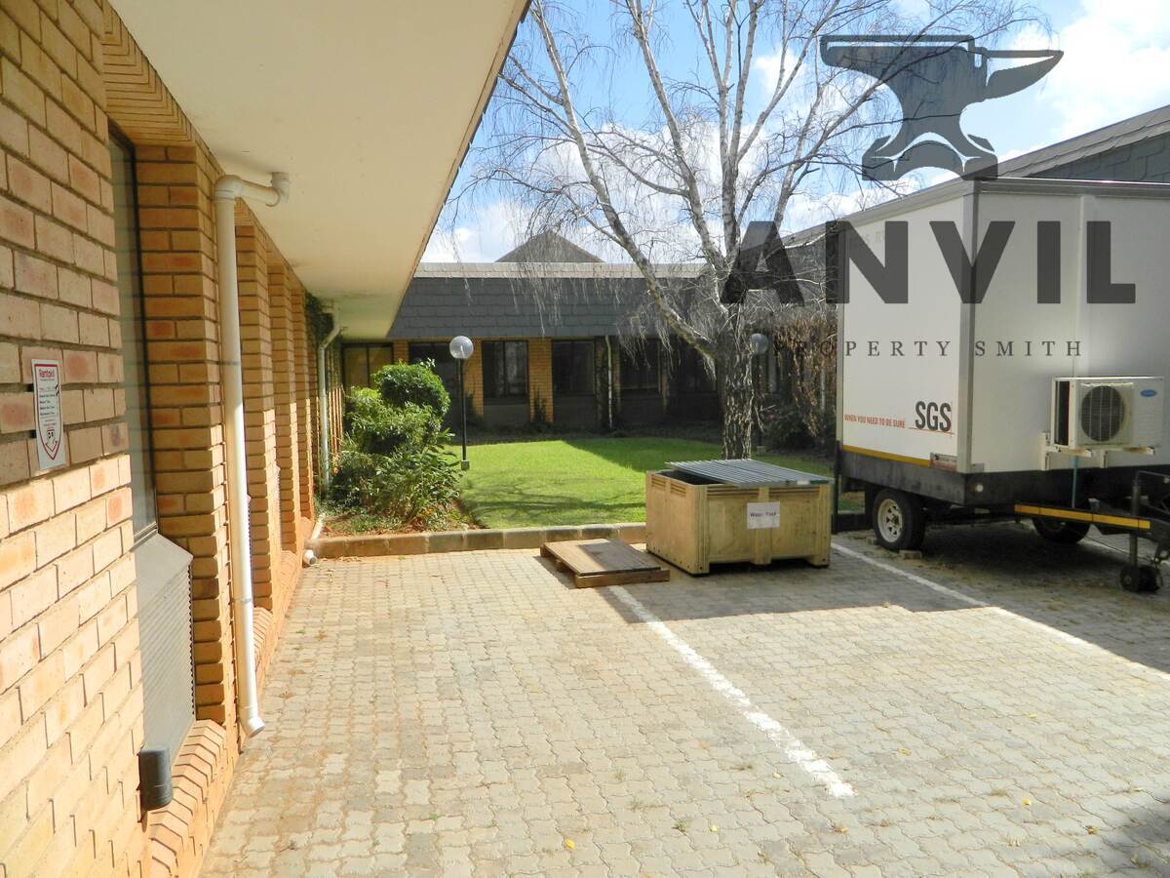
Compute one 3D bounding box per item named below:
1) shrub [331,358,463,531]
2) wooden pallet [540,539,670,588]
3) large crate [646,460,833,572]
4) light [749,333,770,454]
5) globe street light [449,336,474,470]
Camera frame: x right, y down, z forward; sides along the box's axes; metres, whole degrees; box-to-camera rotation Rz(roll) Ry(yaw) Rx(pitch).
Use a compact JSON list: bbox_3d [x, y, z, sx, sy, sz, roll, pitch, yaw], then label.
[{"bbox_3d":[-2.079,-0.010,9.294,1.380,1.630,1.400,-2,4,-14],"label":"shrub"},{"bbox_3d":[0.143,1.047,7.205,0.760,0.120,1.260,-2,4,-14],"label":"wooden pallet"},{"bbox_3d":[1.321,0.694,7.454,1.220,0.735,1.070,-2,4,-14],"label":"large crate"},{"bbox_3d":[3.173,-0.815,15.228,0.370,2.130,0.370,-2,4,-14],"label":"light"},{"bbox_3d":[-1.941,-0.562,13.349,0.380,2.120,0.380,-2,4,-14],"label":"globe street light"}]

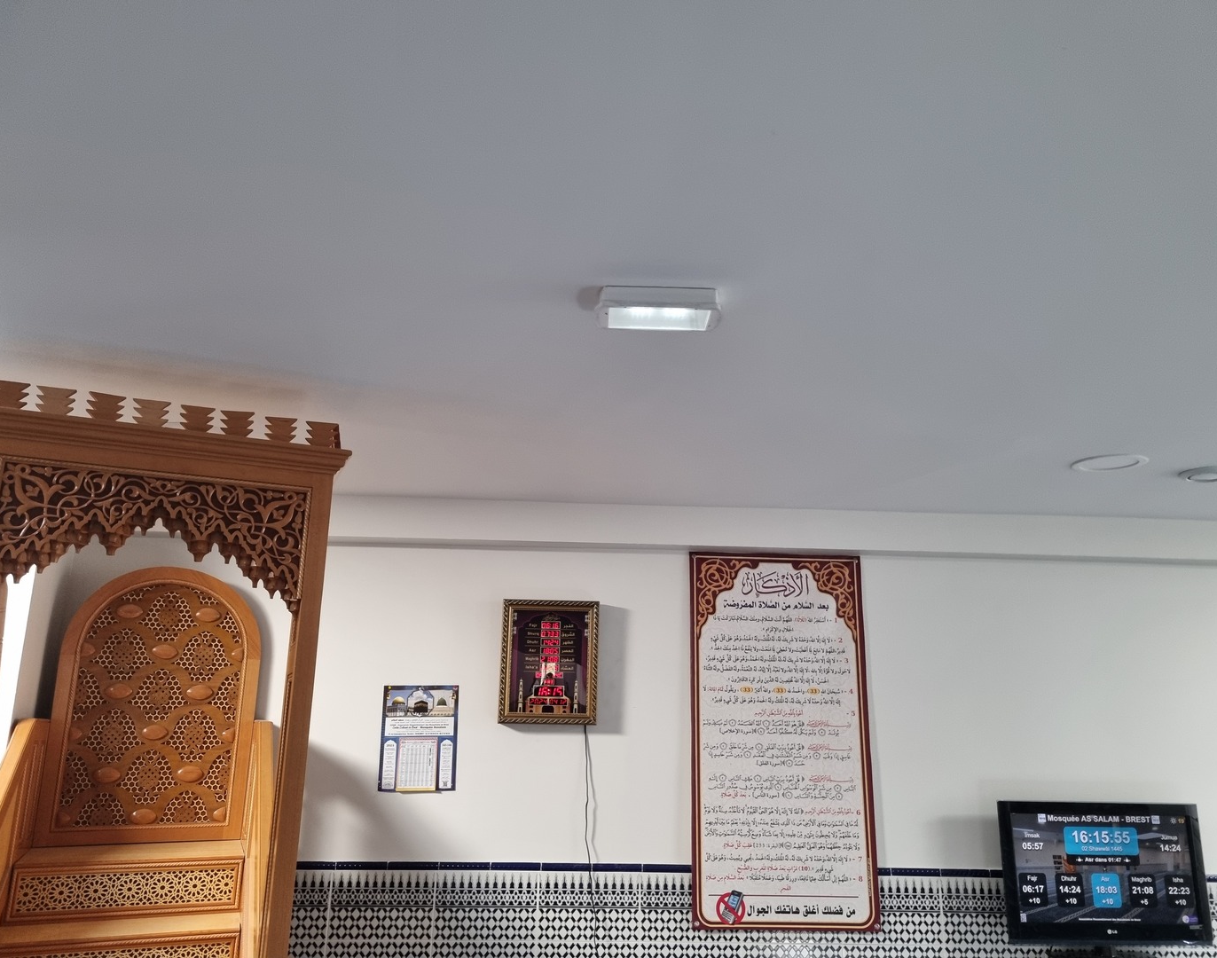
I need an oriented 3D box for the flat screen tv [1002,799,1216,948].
[{"bbox_3d":[1.898,1.517,3.710,0.782,0.504,0.075,2,-14,-2],"label":"flat screen tv"}]

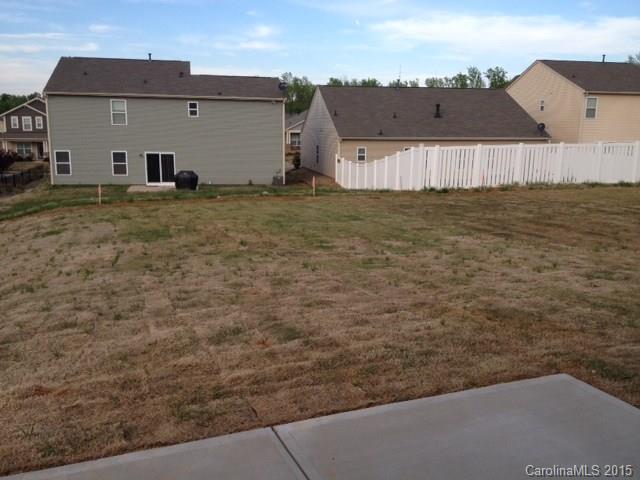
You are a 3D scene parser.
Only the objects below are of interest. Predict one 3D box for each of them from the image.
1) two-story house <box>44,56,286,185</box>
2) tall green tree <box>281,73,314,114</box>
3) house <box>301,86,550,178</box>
[{"bbox_3d":[-11.191,-9.118,48.982,15.500,8.690,12.970,-1,10,-11],"label":"two-story house"},{"bbox_3d":[-3.684,-20.894,109.207,7.000,14.000,7.000,-1,10,-11],"label":"tall green tree"},{"bbox_3d":[7.239,-8.697,51.518,15.240,6.690,15.650,-1,10,-11],"label":"house"}]

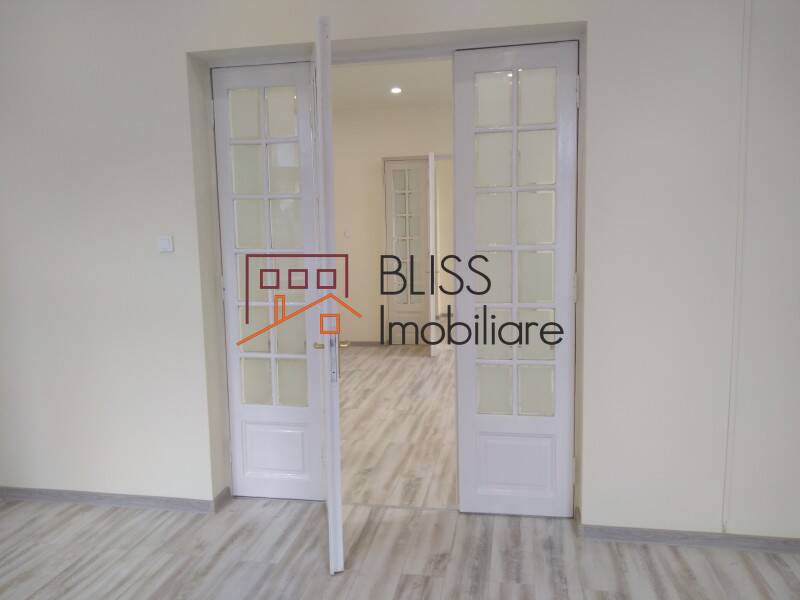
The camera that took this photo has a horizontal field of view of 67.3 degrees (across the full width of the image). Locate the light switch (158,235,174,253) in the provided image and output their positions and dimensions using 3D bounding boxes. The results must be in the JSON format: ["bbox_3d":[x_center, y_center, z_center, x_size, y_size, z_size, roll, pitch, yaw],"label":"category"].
[{"bbox_3d":[-1.233,-0.297,3.164,0.083,0.084,0.012,0,6,11],"label":"light switch"}]

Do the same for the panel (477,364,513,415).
[{"bbox_3d":[0.498,0.471,3.150,0.183,0.265,0.012,0,6,11],"label":"panel"}]

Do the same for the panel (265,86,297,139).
[{"bbox_3d":[-0.629,-1.004,3.213,0.180,0.265,0.012,0,6,11],"label":"panel"}]

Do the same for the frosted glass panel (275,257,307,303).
[{"bbox_3d":[-0.579,-0.110,3.172,0.163,0.255,0.020,0,7,11],"label":"frosted glass panel"}]

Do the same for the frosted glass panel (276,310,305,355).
[{"bbox_3d":[-0.583,0.172,3.205,0.163,0.255,0.020,0,7,11],"label":"frosted glass panel"}]

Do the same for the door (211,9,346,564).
[{"bbox_3d":[-0.605,-0.011,2.858,0.817,2.300,0.690,0,7,11],"label":"door"}]

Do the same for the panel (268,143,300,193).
[{"bbox_3d":[-0.624,-0.712,3.242,0.182,0.264,0.012,0,6,11],"label":"panel"}]

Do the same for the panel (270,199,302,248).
[{"bbox_3d":[-0.617,-0.414,3.272,0.182,0.267,0.012,0,6,11],"label":"panel"}]

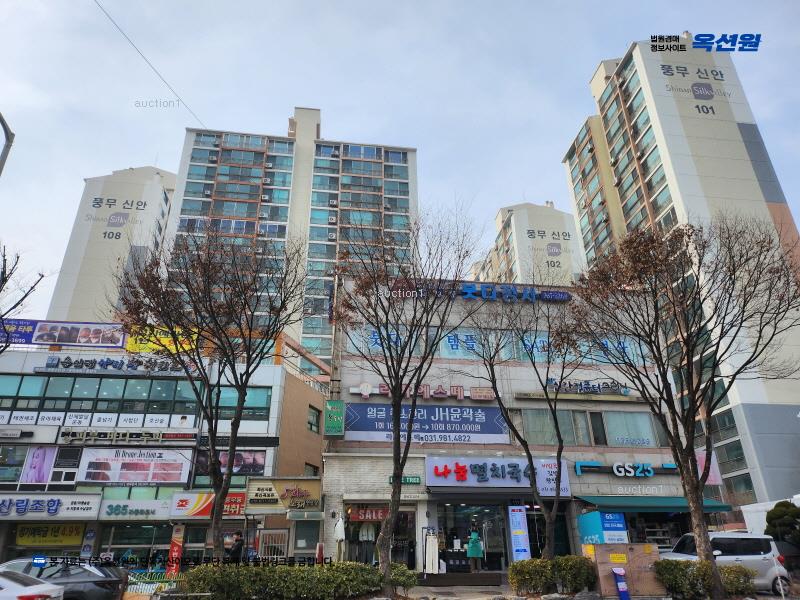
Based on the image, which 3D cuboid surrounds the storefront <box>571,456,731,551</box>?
[{"bbox_3d":[8.979,7.960,20.489,5.010,4.130,3.000,3,-26,-7],"label":"storefront"}]

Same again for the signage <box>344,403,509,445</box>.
[{"bbox_3d":[1.098,4.737,21.247,6.359,1.420,0.080,3,-26,-8],"label":"signage"}]

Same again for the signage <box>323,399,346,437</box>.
[{"bbox_3d":[-2.444,4.447,20.744,0.739,1.338,0.250,3,-26,-8],"label":"signage"}]

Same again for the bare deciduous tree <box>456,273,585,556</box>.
[{"bbox_3d":[3.847,3.335,16.355,4.036,9.069,4.036,3,-26,-7],"label":"bare deciduous tree"}]

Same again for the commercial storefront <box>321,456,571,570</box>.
[{"bbox_3d":[1.686,7.908,20.304,9.040,3.980,2.400,3,-26,-7],"label":"commercial storefront"}]

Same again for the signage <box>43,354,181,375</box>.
[{"bbox_3d":[-13.844,3.237,27.026,6.881,0.758,0.300,3,-26,-7],"label":"signage"}]

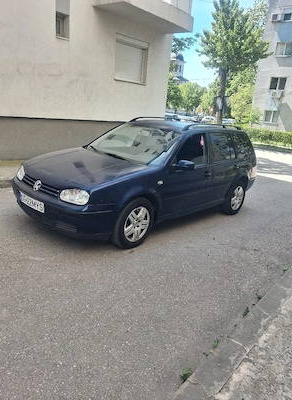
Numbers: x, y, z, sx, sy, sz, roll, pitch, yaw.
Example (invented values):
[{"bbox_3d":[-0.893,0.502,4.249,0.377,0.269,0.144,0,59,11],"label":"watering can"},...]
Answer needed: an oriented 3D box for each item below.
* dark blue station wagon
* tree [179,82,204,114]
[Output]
[{"bbox_3d":[0.250,-0.513,4.980,1.780,1.480,4.380,19,21,39],"label":"dark blue station wagon"},{"bbox_3d":[7.583,-16.283,52.000,4.200,6.200,4.200,6,16,0],"label":"tree"}]

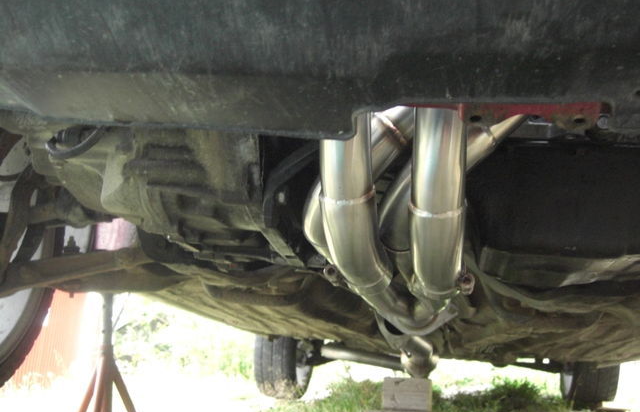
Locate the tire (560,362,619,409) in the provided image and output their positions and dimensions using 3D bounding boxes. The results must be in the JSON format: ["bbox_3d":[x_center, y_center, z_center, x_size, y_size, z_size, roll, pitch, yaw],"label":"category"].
[{"bbox_3d":[1.244,0.642,3.297,0.200,0.565,0.565,-2,-10,9],"label":"tire"}]

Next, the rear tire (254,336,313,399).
[{"bbox_3d":[-0.168,0.678,3.530,0.200,0.565,0.565,-2,-10,9],"label":"rear tire"}]

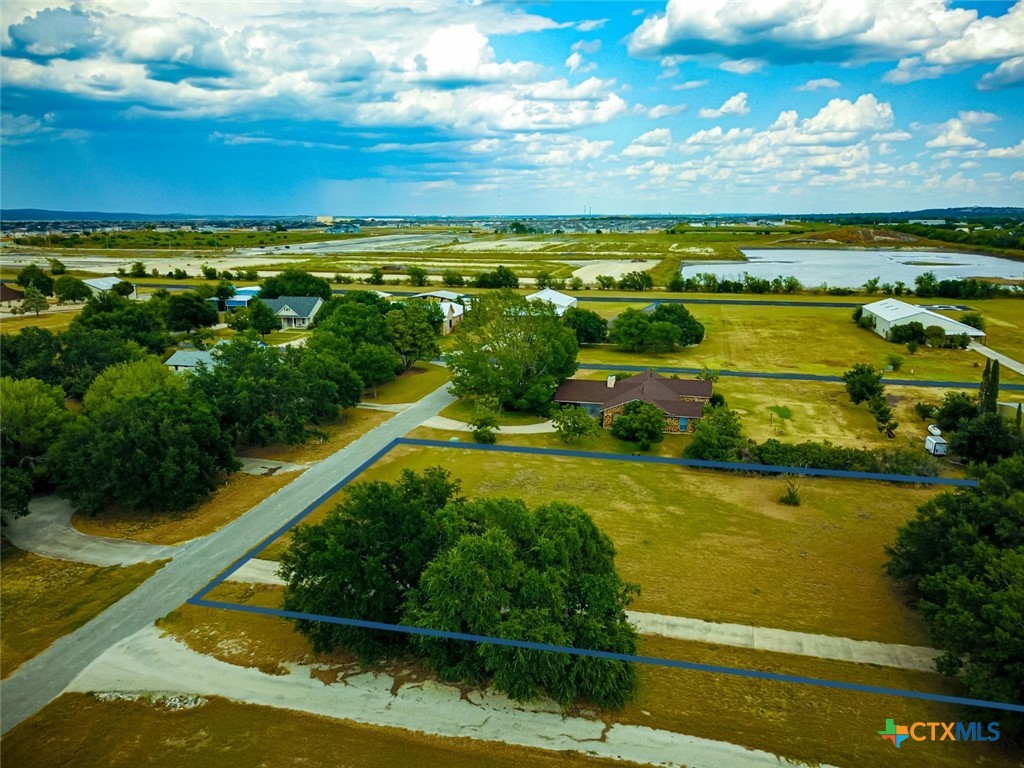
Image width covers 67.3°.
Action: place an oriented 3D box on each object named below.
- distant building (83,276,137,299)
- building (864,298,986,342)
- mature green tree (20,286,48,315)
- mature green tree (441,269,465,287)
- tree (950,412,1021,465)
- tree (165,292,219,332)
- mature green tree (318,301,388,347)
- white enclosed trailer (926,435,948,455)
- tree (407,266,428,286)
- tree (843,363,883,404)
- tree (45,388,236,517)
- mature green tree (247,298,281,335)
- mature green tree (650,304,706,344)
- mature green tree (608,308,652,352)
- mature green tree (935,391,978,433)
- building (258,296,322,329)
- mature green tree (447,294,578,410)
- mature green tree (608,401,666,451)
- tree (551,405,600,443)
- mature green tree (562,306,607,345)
[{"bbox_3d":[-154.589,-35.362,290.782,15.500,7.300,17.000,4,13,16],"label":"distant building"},{"bbox_3d":[115.666,-18.362,218.128,23.228,7.895,34.311,3,13,13],"label":"building"},{"bbox_3d":[-152.690,-27.193,245.275,7.627,10.934,7.398,-8,15,-31],"label":"mature green tree"},{"bbox_3d":[-25.690,-46.370,335.070,10.000,7.750,9.700,0,12,0],"label":"mature green tree"},{"bbox_3d":[58.590,6.960,95.170,7.550,6.550,7.320,0,12,0],"label":"tree"},{"bbox_3d":[-88.167,-19.529,210.391,13.712,10.980,13.301,-5,13,-22],"label":"tree"},{"bbox_3d":[-32.960,-10.900,161.430,14.770,13.000,14.330,0,12,0],"label":"mature green tree"},{"bbox_3d":[57.261,8.439,103.770,1.750,2.250,3.500,2,13,9],"label":"white enclosed trailer"},{"bbox_3d":[-42.605,-48.319,345.782,9.845,8.932,9.549,-2,13,-7],"label":"tree"},{"bbox_3d":[57.540,0.000,126.000,6.300,6.920,6.110,0,12,0],"label":"tree"},{"bbox_3d":[-37.750,7.040,80.350,17.800,12.770,17.260,0,12,0],"label":"tree"},{"bbox_3d":[-64.791,-17.021,200.209,7.974,10.466,7.735,-4,13,-18],"label":"mature green tree"},{"bbox_3d":[39.050,-14.180,182.950,13.480,10.160,13.080,0,12,0],"label":"mature green tree"},{"bbox_3d":[27.095,-12.364,176.187,9.875,9.745,9.381,2,12,9],"label":"mature green tree"},{"bbox_3d":[66.642,4.033,114.371,5.437,6.292,5.273,7,14,30],"label":"mature green tree"},{"bbox_3d":[-63.462,-20.831,219.960,18.500,7.700,13.500,3,13,13],"label":"building"},{"bbox_3d":[0.080,-5.030,120.810,20.630,18.970,20.010,0,12,0],"label":"mature green tree"},{"bbox_3d":[17.440,5.067,107.122,7.357,5.250,6.989,2,13,9],"label":"mature green tree"},{"bbox_3d":[8.750,5.434,106.222,6.855,4.931,6.512,1,12,5],"label":"tree"},{"bbox_3d":[18.386,-14.990,194.059,11.109,9.146,10.776,1,12,5],"label":"mature green tree"}]

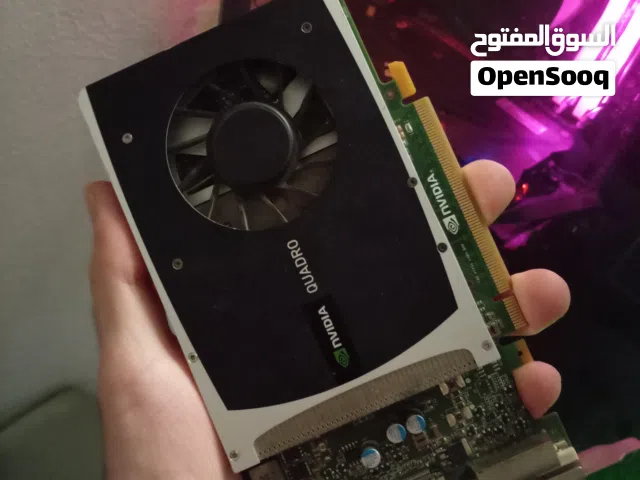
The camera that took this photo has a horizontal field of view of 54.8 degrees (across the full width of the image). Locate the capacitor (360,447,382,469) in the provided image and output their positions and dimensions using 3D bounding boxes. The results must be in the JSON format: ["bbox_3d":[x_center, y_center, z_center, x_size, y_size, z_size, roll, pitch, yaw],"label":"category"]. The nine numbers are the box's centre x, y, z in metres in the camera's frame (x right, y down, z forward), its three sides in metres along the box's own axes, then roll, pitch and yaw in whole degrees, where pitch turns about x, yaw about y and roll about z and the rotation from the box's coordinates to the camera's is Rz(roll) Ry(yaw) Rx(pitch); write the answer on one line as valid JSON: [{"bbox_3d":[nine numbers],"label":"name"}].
[{"bbox_3d":[0.017,0.071,0.203,0.006,0.006,0.007,-24,-3,2],"label":"capacitor"}]

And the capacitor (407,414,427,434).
[{"bbox_3d":[0.031,0.060,0.203,0.006,0.006,0.007,-24,-3,2],"label":"capacitor"}]

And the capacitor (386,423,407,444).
[{"bbox_3d":[0.025,0.063,0.203,0.006,0.006,0.007,-24,-3,2],"label":"capacitor"}]

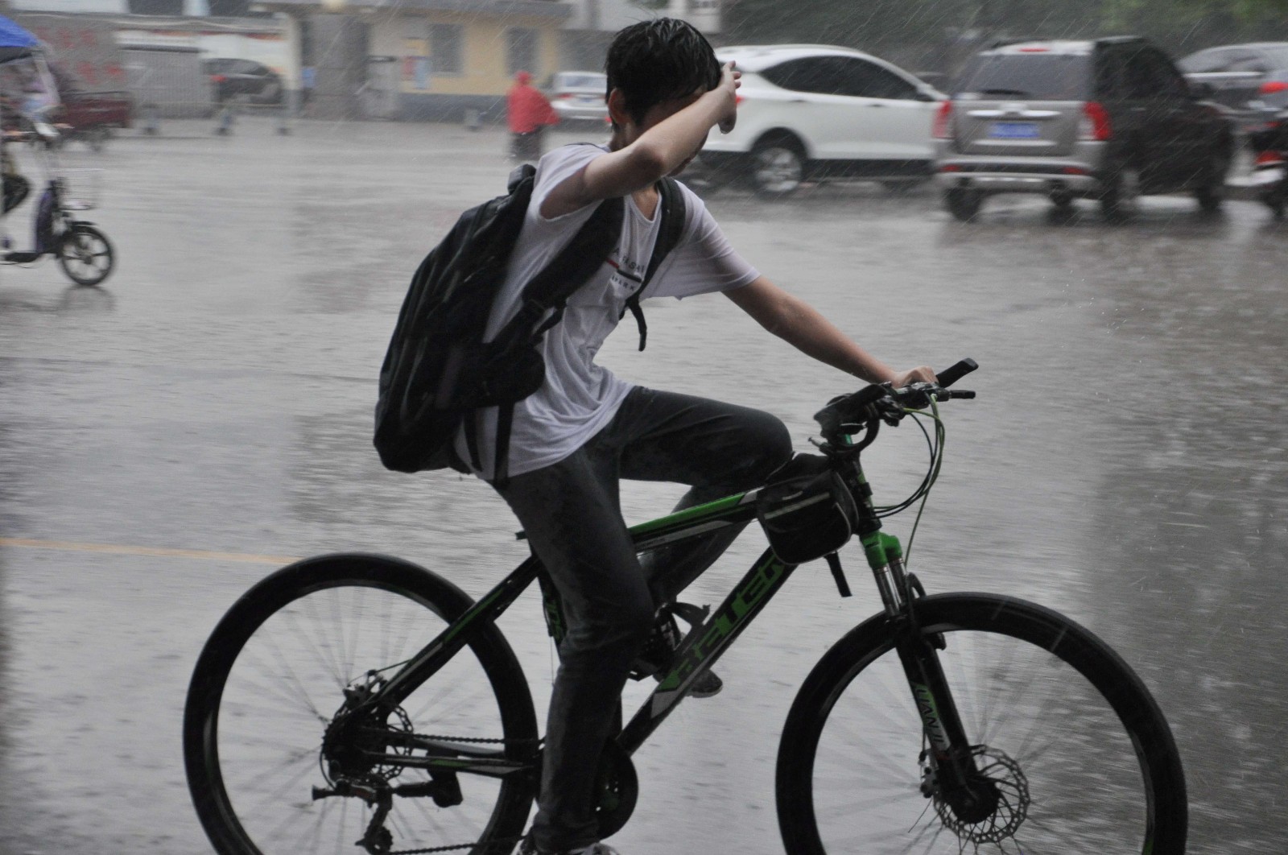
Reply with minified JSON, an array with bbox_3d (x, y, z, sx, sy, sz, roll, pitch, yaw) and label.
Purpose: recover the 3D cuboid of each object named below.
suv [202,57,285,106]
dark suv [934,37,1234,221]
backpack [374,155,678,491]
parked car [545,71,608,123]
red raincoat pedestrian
[{"bbox_3d":[-11.931,-10.098,63.000,1.790,1.500,4.500,4,10,18],"label":"suv"},{"bbox_3d":[4.470,-3.000,21.350,1.830,1.730,4.420,6,11,31],"label":"dark suv"},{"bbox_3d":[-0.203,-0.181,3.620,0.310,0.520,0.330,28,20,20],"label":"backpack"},{"bbox_3d":[-1.391,-8.482,54.917,1.780,1.460,4.550,0,10,0],"label":"parked car"},{"bbox_3d":[-1.884,-5.221,36.000,0.660,1.570,0.580,7,12,34],"label":"red raincoat pedestrian"}]

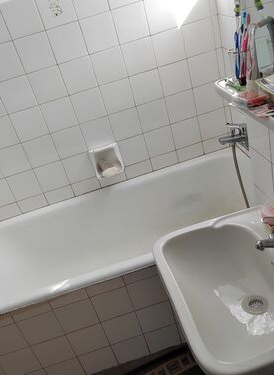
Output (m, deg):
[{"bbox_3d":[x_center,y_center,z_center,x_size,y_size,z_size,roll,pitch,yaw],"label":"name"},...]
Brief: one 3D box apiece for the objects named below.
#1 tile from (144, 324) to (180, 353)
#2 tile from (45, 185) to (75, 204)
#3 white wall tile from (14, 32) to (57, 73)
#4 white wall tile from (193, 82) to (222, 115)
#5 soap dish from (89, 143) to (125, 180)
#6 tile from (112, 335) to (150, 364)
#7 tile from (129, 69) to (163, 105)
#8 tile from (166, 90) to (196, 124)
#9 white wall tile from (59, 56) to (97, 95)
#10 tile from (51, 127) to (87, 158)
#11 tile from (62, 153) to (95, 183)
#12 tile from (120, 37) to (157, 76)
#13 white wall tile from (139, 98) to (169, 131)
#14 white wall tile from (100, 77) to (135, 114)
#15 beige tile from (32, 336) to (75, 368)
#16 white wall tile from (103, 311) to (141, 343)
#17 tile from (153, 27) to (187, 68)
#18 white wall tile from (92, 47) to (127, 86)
[{"bbox_3d":[0.120,0.677,1.493,0.151,0.135,0.010,-18,27,-2],"label":"tile"},{"bbox_3d":[-0.421,0.038,1.821,0.151,0.078,0.010,-18,27,-2],"label":"tile"},{"bbox_3d":[-0.459,-0.613,1.511,0.151,0.148,0.010,-18,27,-2],"label":"white wall tile"},{"bbox_3d":[0.375,-0.470,1.746,0.150,0.149,0.010,-18,27,-2],"label":"white wall tile"},{"bbox_3d":[-0.159,-0.149,1.760,0.150,0.148,0.070,-18,27,-2],"label":"soap dish"},{"bbox_3d":[-0.024,0.724,1.487,0.151,0.135,0.010,-18,27,-2],"label":"tile"},{"bbox_3d":[0.048,-0.502,1.665,0.150,0.149,0.010,-18,27,-2],"label":"tile"},{"bbox_3d":[0.229,-0.420,1.726,0.149,0.147,0.010,-18,27,-2],"label":"tile"},{"bbox_3d":[-0.276,-0.530,1.574,0.150,0.150,0.010,-18,28,-3],"label":"white wall tile"},{"bbox_3d":[-0.344,-0.233,1.701,0.149,0.147,0.010,-18,27,-2],"label":"tile"},{"bbox_3d":[-0.308,-0.107,1.783,0.150,0.149,0.010,-18,27,-2],"label":"tile"},{"bbox_3d":[0.009,-0.623,1.589,0.150,0.150,0.010,-18,28,-3],"label":"tile"},{"bbox_3d":[0.087,-0.375,1.741,0.150,0.150,0.010,-18,28,-2],"label":"white wall tile"},{"bbox_3d":[-0.097,-0.455,1.659,0.150,0.149,0.010,-18,27,-2],"label":"white wall tile"},{"bbox_3d":[-0.348,0.693,1.407,0.150,0.150,0.010,-18,28,-3],"label":"beige tile"},{"bbox_3d":[-0.063,0.598,1.421,0.149,0.147,0.010,-18,27,-2],"label":"white wall tile"},{"bbox_3d":[0.155,-0.672,1.600,0.151,0.148,0.010,-18,27,-2],"label":"tile"},{"bbox_3d":[-0.133,-0.579,1.589,0.151,0.148,0.010,-18,27,-2],"label":"white wall tile"}]

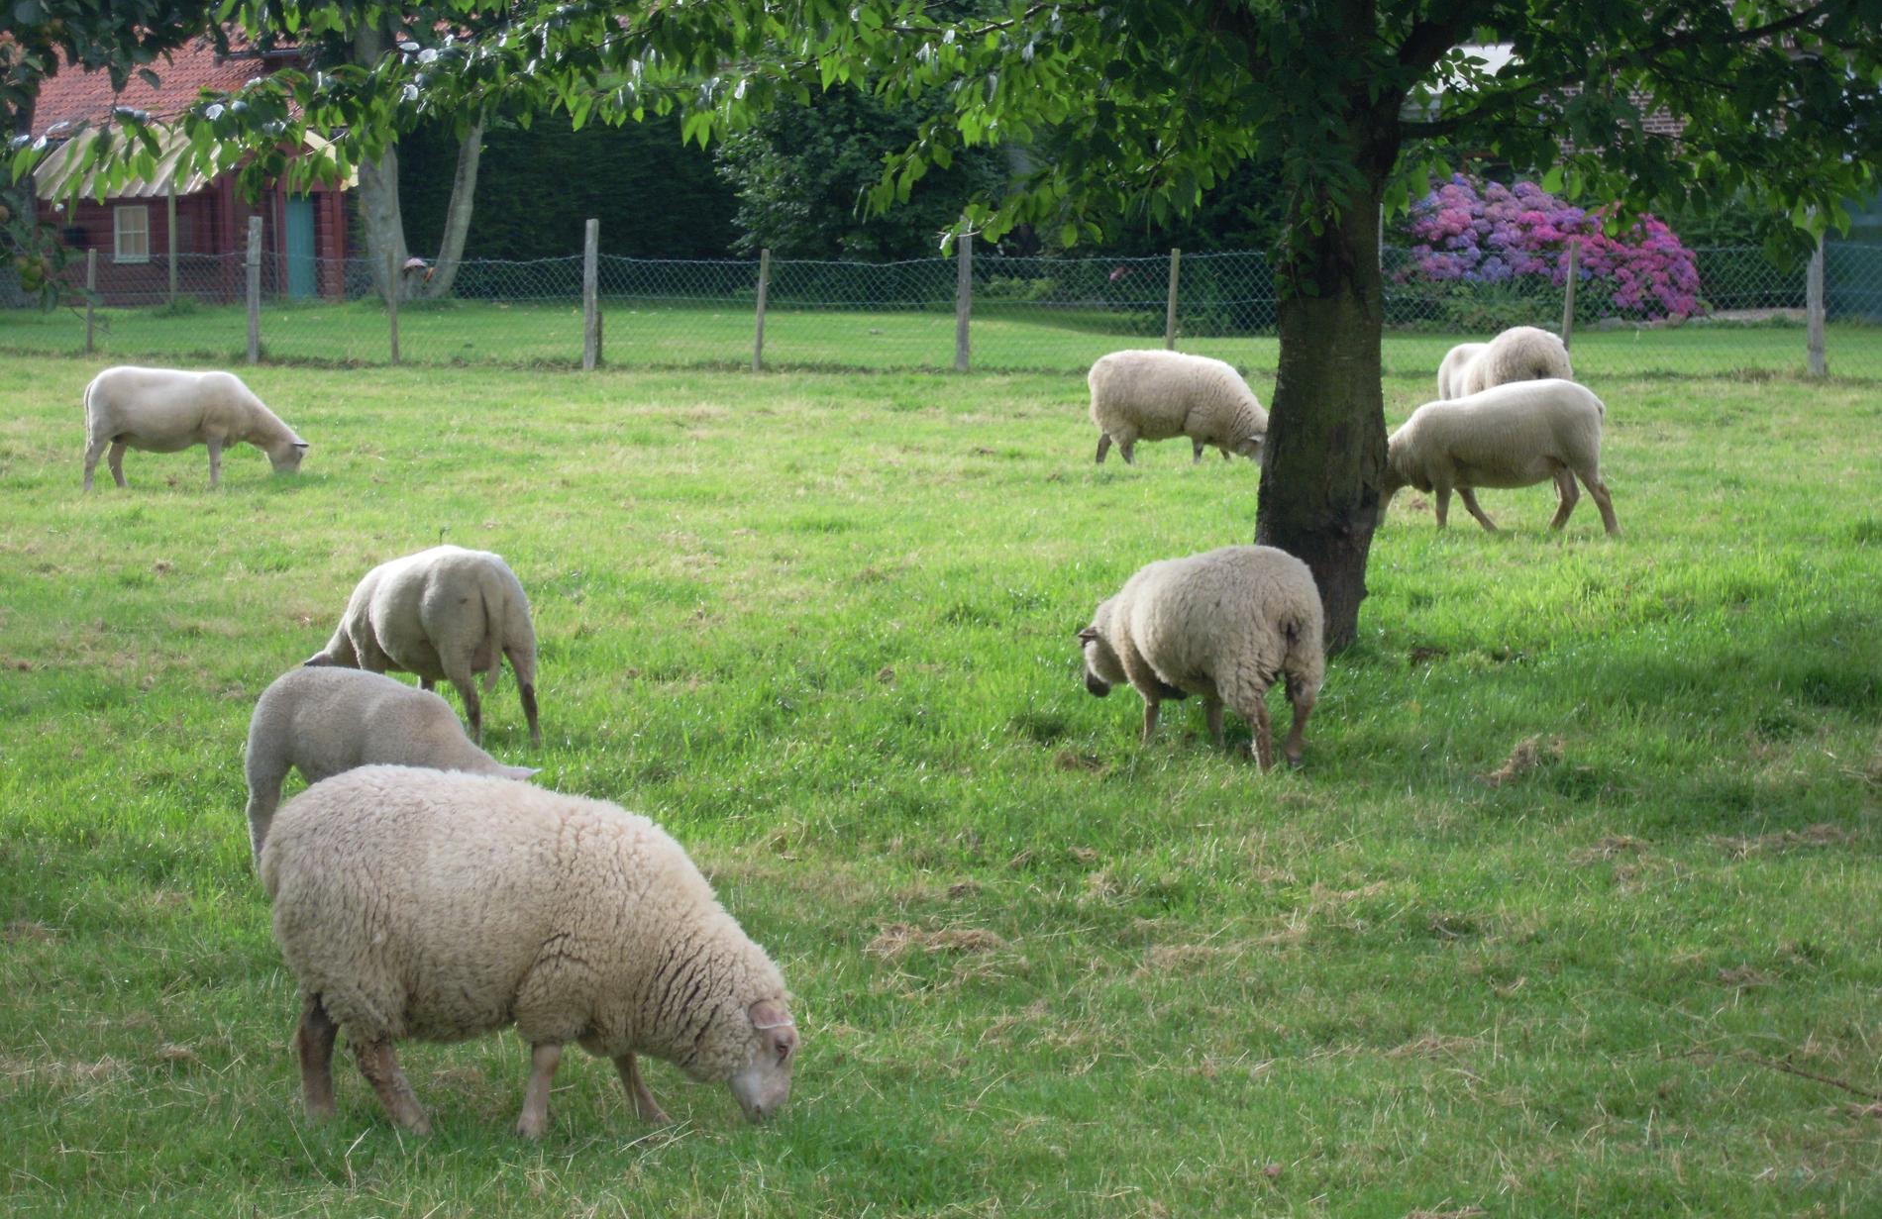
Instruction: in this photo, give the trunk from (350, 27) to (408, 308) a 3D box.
[{"bbox_3d":[-7.203,-5.745,70.000,0.680,3.500,0.620,0,5,0],"label":"trunk"}]

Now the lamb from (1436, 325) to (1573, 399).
[{"bbox_3d":[3.511,-1.400,33.500,0.480,0.710,1.150,-2,5,-27],"label":"lamb"}]

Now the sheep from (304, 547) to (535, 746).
[{"bbox_3d":[-1.778,0.138,18.600,0.380,0.670,1.000,-4,6,-40],"label":"sheep"}]

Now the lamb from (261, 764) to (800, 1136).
[{"bbox_3d":[-0.791,0.657,10.500,1.030,0.680,0.460,1,5,9],"label":"lamb"}]

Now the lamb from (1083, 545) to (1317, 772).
[{"bbox_3d":[0.867,0.143,17.950,0.430,0.720,1.050,-2,5,-29],"label":"lamb"}]

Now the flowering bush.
[{"bbox_3d":[8.032,-4.800,72.000,4.100,1.950,2.400,0,4,0],"label":"flowering bush"}]

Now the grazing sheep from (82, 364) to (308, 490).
[{"bbox_3d":[-4.145,-1.017,30.200,1.270,0.670,0.400,-1,5,-12],"label":"grazing sheep"}]

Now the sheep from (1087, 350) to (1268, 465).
[{"bbox_3d":[1.459,-1.227,33.000,1.170,0.700,0.440,-1,5,-7],"label":"sheep"}]

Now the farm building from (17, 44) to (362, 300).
[{"bbox_3d":[-11.989,-6.983,86.500,5.300,4.200,4.400,0,4,-5],"label":"farm building"}]

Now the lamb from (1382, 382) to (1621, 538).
[{"bbox_3d":[2.634,-0.729,25.800,1.200,0.700,0.430,1,5,12],"label":"lamb"}]

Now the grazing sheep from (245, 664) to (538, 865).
[{"bbox_3d":[-1.446,0.447,14.550,0.900,0.610,0.330,1,4,11],"label":"grazing sheep"}]

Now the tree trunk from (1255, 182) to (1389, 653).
[{"bbox_3d":[1.460,-0.734,20.800,0.500,1.820,0.480,0,5,0],"label":"tree trunk"}]

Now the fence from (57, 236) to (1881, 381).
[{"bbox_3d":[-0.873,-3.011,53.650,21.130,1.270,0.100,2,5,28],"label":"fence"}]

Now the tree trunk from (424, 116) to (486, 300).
[{"bbox_3d":[-7.240,-5.980,81.000,0.880,2.750,0.500,0,4,0],"label":"tree trunk"}]

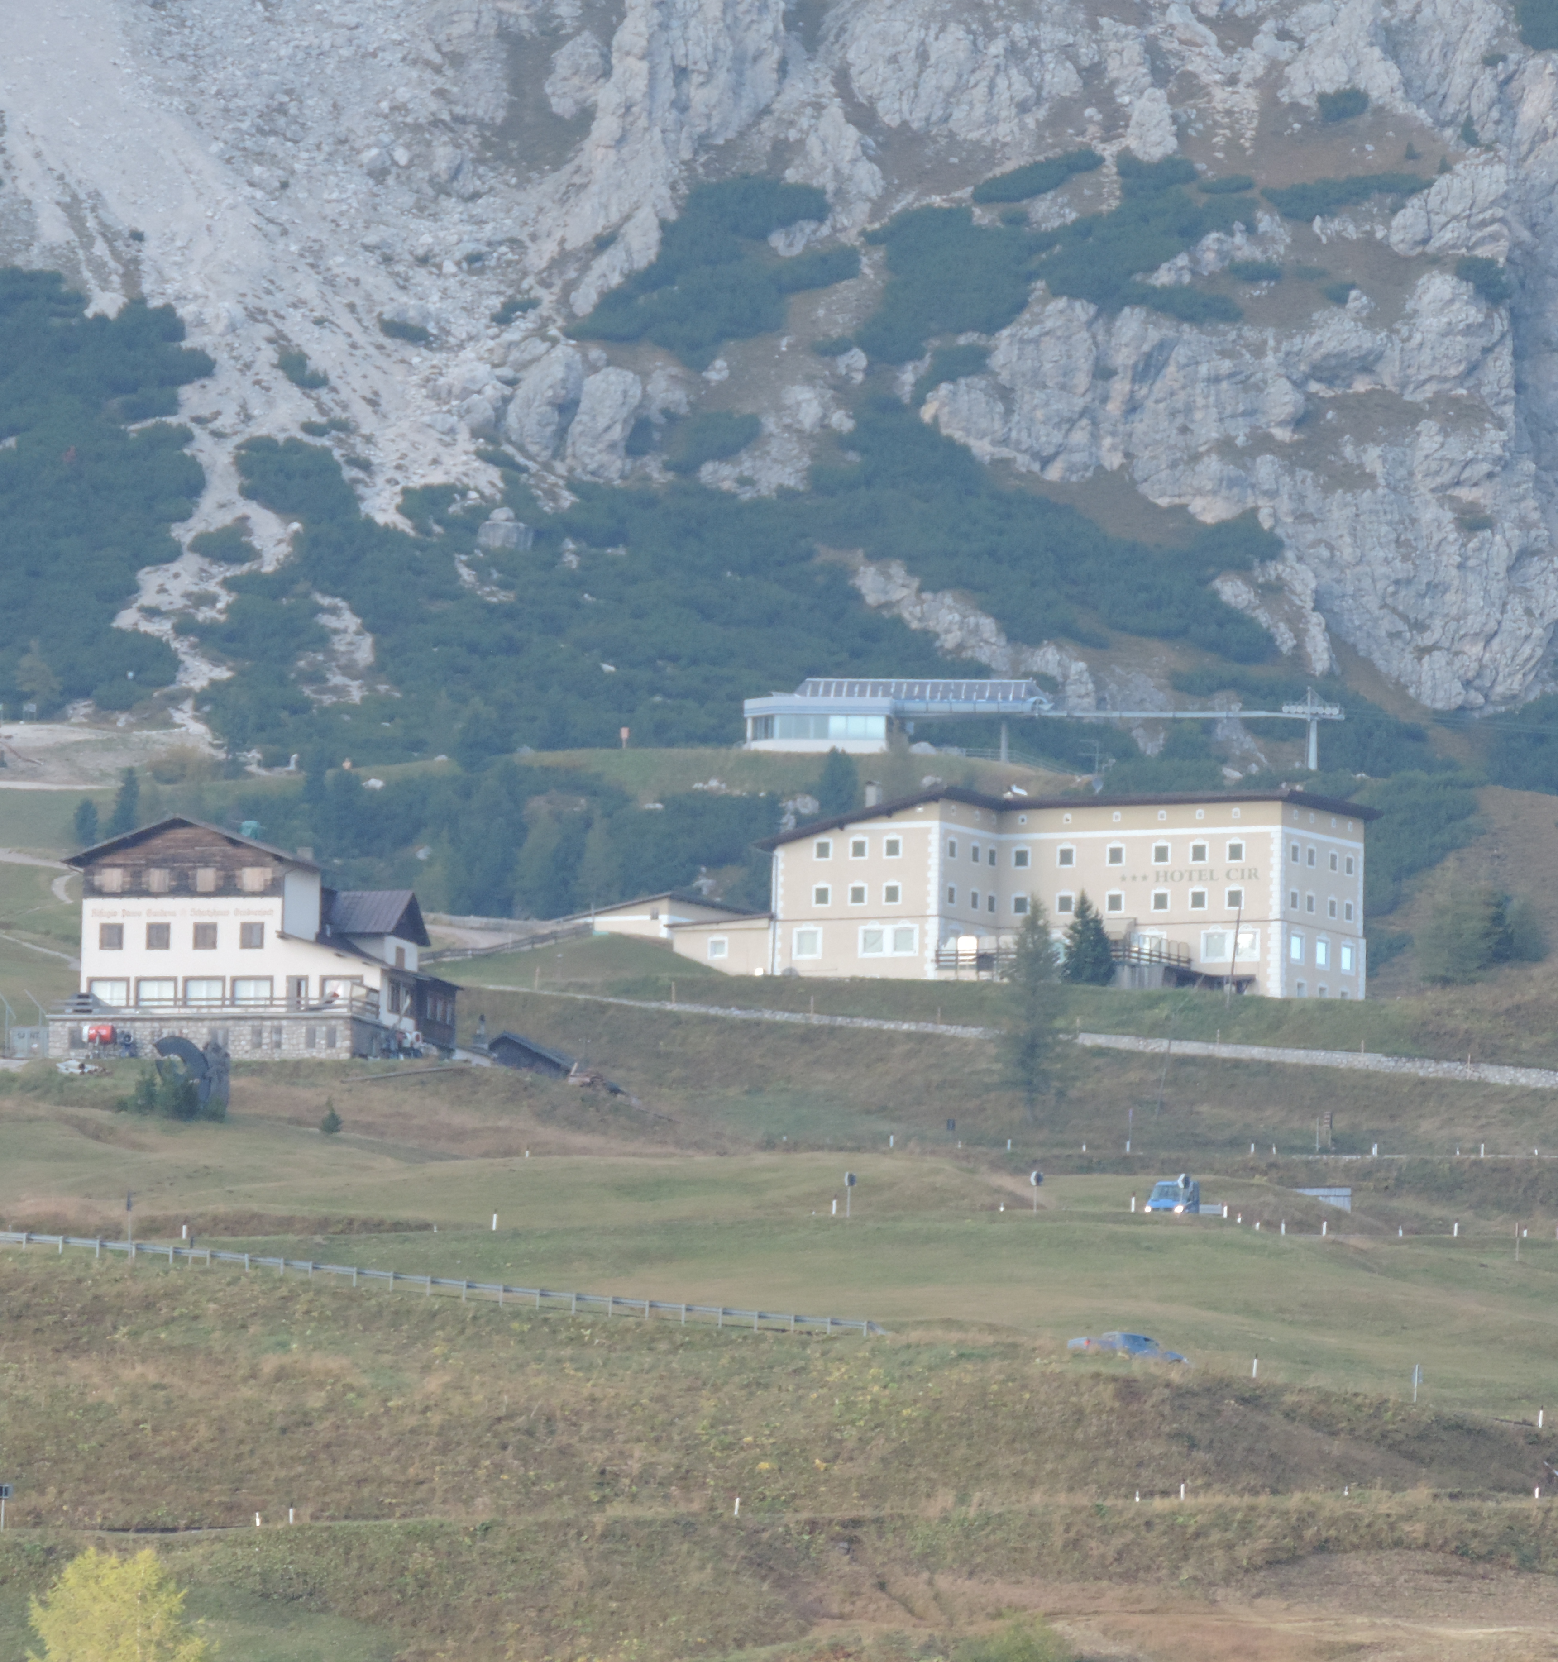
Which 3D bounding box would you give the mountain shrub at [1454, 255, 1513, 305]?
[{"bbox_3d":[66.122,-51.599,1950.000,5.517,4.564,4.689,1,-5,0],"label":"mountain shrub"}]

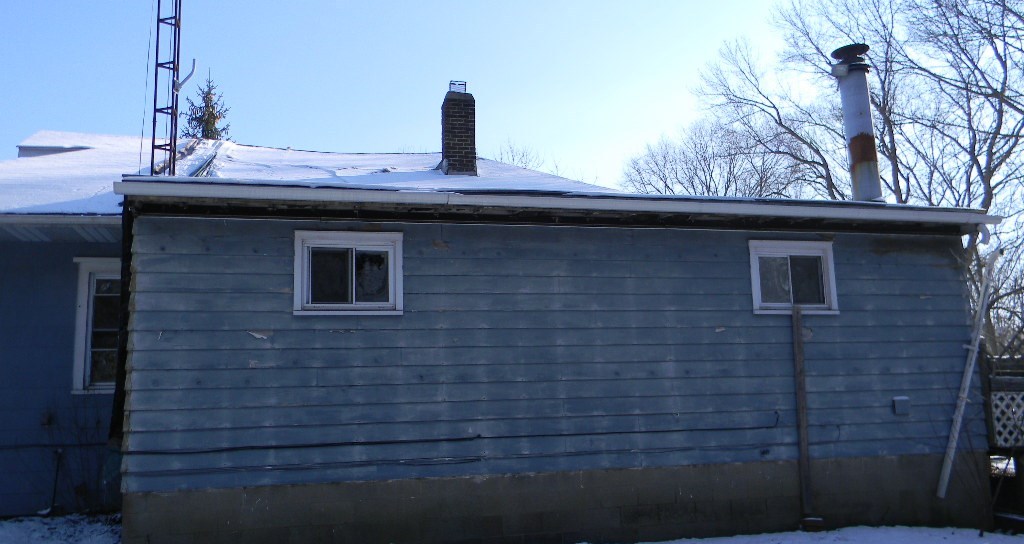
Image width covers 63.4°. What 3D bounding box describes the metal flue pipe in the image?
[{"bbox_3d":[4.331,-1.841,10.326,0.436,1.996,0.436,-2,-8,-14],"label":"metal flue pipe"}]

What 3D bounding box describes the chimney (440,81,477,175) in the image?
[{"bbox_3d":[-0.908,-2.361,13.700,0.520,1.647,0.390,1,-8,-14],"label":"chimney"}]

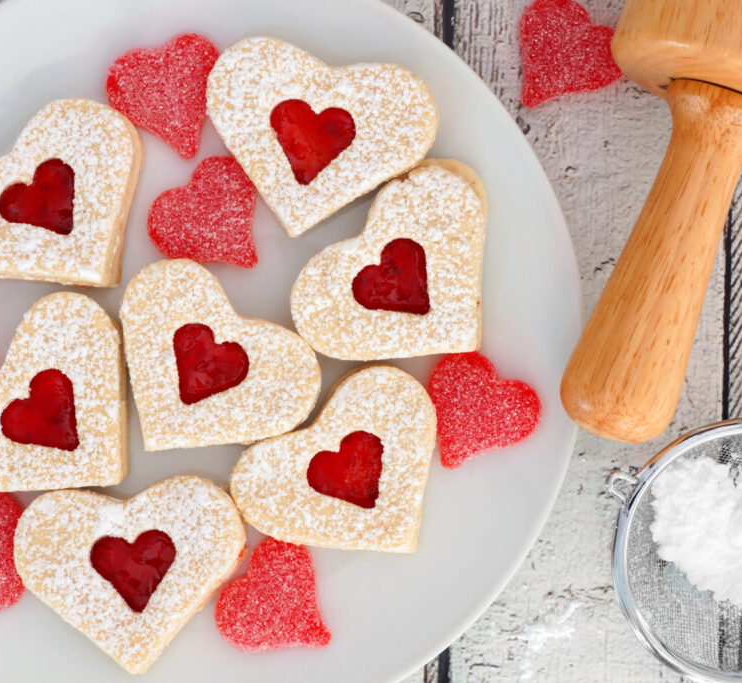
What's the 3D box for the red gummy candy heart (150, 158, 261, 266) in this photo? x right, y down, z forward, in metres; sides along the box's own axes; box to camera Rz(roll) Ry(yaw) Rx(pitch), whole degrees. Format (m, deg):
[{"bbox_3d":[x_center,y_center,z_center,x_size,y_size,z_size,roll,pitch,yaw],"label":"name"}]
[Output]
[{"bbox_3d":[-0.046,-0.035,0.436,0.034,0.011,0.033,-40,89,-1],"label":"red gummy candy heart"}]

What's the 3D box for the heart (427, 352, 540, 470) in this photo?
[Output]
[{"bbox_3d":[0.030,0.022,0.432,0.034,0.011,0.033,30,89,1],"label":"heart"}]

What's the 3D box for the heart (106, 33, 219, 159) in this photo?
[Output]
[{"bbox_3d":[-0.059,-0.071,0.437,0.035,0.011,0.035,-18,88,0],"label":"heart"}]

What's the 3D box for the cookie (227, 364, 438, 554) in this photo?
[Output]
[{"bbox_3d":[-0.004,0.041,0.432,0.063,0.013,0.053,-35,89,0],"label":"cookie"}]

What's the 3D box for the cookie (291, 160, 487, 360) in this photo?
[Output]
[{"bbox_3d":[0.013,-0.017,0.434,0.068,0.013,0.053,-44,89,-1],"label":"cookie"}]

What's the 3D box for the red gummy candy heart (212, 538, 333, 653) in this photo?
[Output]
[{"bbox_3d":[-0.025,0.077,0.433,0.034,0.011,0.036,40,89,1],"label":"red gummy candy heart"}]

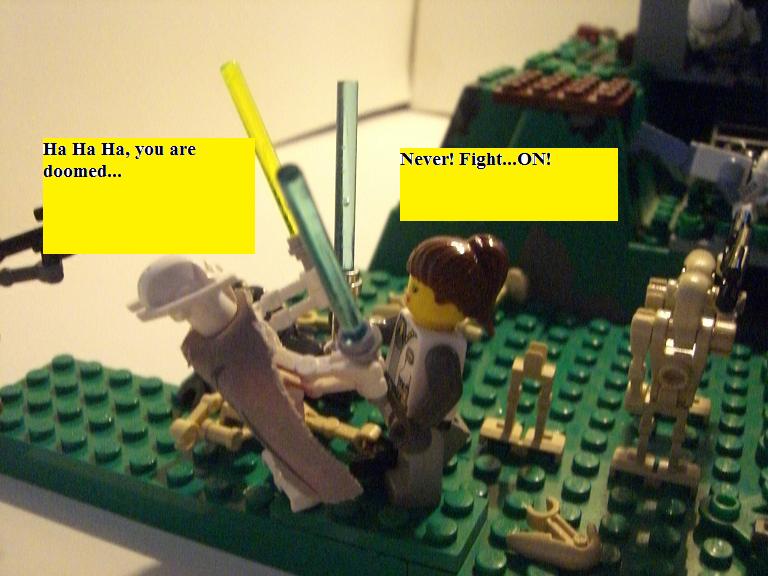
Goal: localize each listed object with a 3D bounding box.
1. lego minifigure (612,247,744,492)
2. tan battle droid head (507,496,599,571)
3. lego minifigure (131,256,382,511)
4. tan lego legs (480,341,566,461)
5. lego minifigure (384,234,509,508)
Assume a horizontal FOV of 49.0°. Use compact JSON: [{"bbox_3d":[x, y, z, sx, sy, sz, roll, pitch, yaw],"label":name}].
[{"bbox_3d":[0.051,0.014,0.147,0.019,0.042,0.018,9,25,22],"label":"lego minifigure"},{"bbox_3d":[0.026,0.037,0.129,0.014,0.005,0.012,4,23,9],"label":"tan battle droid head"},{"bbox_3d":[-0.019,0.014,0.138,0.028,0.045,0.019,-32,26,2],"label":"lego minifigure"},{"bbox_3d":[0.027,0.021,0.157,0.016,0.022,0.008,9,25,22],"label":"tan lego legs"},{"bbox_3d":[0.009,0.013,0.138,0.019,0.043,0.022,-1,23,-15],"label":"lego minifigure"}]

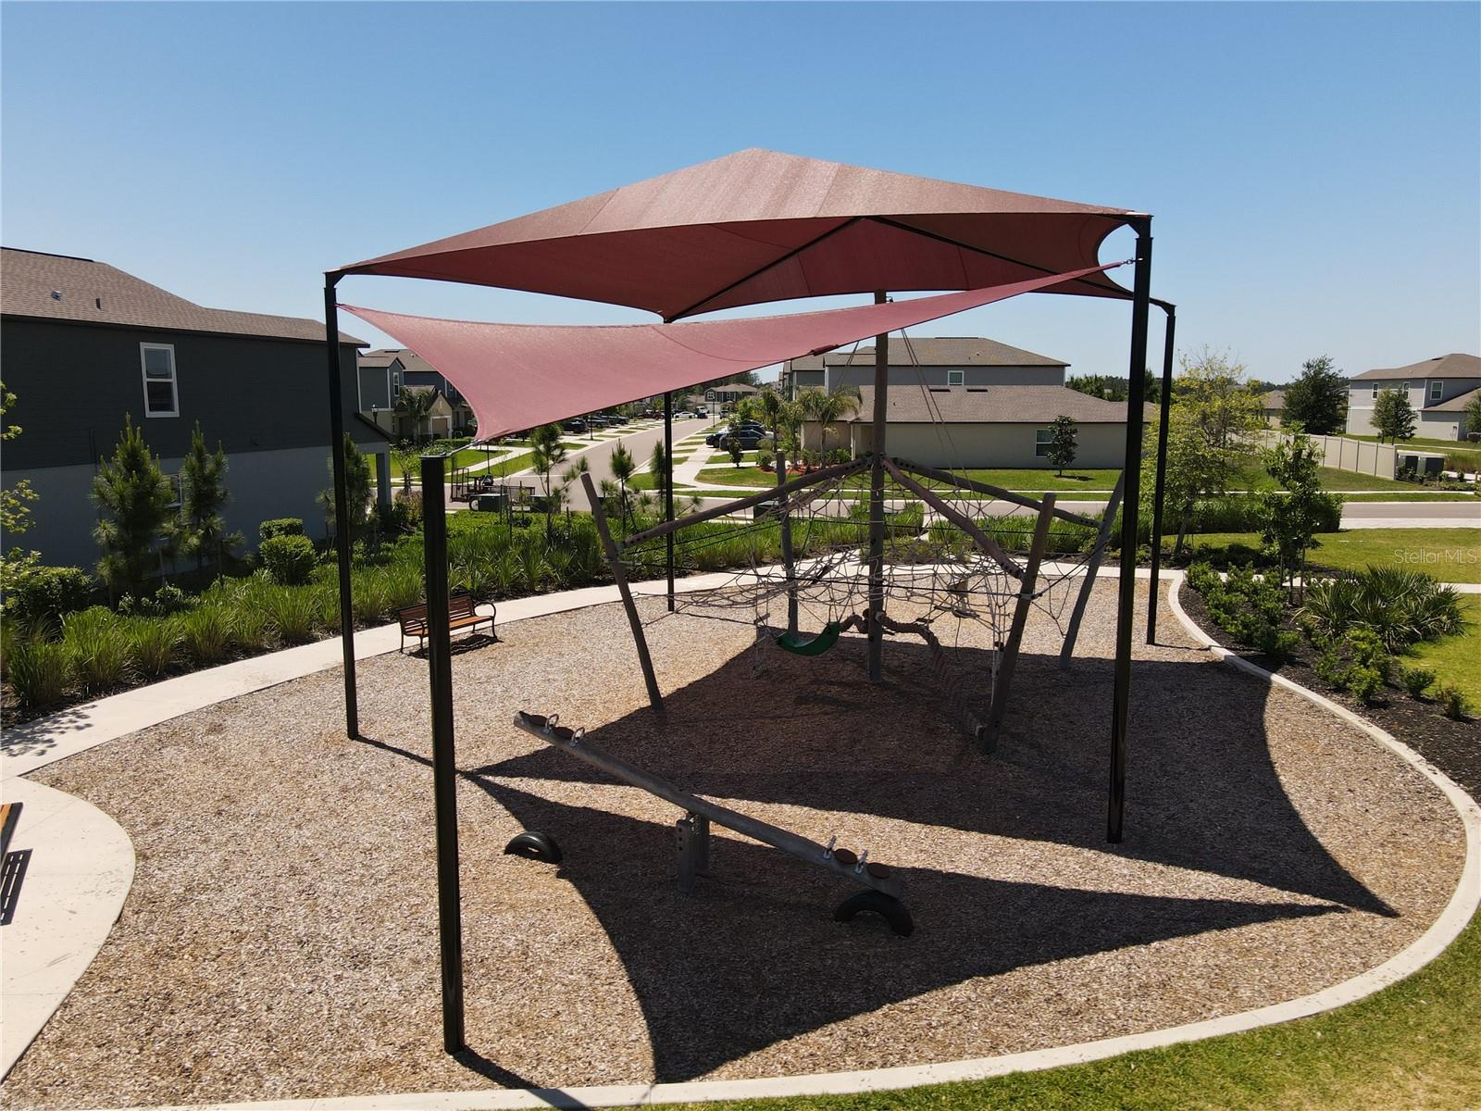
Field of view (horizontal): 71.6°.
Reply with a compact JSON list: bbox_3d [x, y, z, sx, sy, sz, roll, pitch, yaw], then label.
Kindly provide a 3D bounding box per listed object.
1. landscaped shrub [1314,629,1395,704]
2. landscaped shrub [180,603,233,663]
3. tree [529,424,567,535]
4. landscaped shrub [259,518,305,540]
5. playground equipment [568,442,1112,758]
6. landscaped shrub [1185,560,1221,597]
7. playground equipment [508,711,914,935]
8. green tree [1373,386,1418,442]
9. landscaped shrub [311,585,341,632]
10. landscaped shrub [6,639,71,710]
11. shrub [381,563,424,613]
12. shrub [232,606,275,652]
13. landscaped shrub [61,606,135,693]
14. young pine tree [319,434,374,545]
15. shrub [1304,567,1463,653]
[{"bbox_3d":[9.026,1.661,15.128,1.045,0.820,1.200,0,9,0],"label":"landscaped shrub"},{"bbox_3d":[-8.358,1.192,15.999,0.733,0.855,0.733,-4,9,-28],"label":"landscaped shrub"},{"bbox_3d":[-5.792,-2.112,30.818,1.200,3.600,1.150,-1,9,-11],"label":"tree"},{"bbox_3d":[-12.685,-0.487,28.439,1.050,1.020,1.200,2,9,12],"label":"landscaped shrub"},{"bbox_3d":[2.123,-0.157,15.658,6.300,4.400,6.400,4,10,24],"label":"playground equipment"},{"bbox_3d":[10.289,0.507,22.852,0.706,0.753,0.706,0,9,0],"label":"landscaped shrub"},{"bbox_3d":[-0.401,2.290,9.239,3.950,1.500,0.500,4,9,22],"label":"playground equipment"},{"bbox_3d":[56.969,-12.145,89.135,3.317,4.880,3.317,5,10,32],"label":"green tree"},{"bbox_3d":[-7.676,1.015,19.236,0.740,0.848,0.740,0,9,0],"label":"landscaped shrub"},{"bbox_3d":[-9.335,1.542,13.585,0.703,0.863,0.703,-6,10,-35],"label":"landscaped shrub"},{"bbox_3d":[-6.891,0.675,21.142,0.928,0.941,0.928,0,9,0],"label":"shrub"},{"bbox_3d":[-8.595,1.270,18.054,0.780,0.780,0.750,-4,10,-26],"label":"shrub"},{"bbox_3d":[-9.024,1.291,14.322,0.871,1.146,0.871,-5,10,-32],"label":"landscaped shrub"},{"bbox_3d":[-11.222,-1.738,29.094,1.500,3.350,1.450,-3,9,-21],"label":"young pine tree"},{"bbox_3d":[11.462,0.897,18.342,2.615,1.353,2.223,0,9,0],"label":"shrub"}]

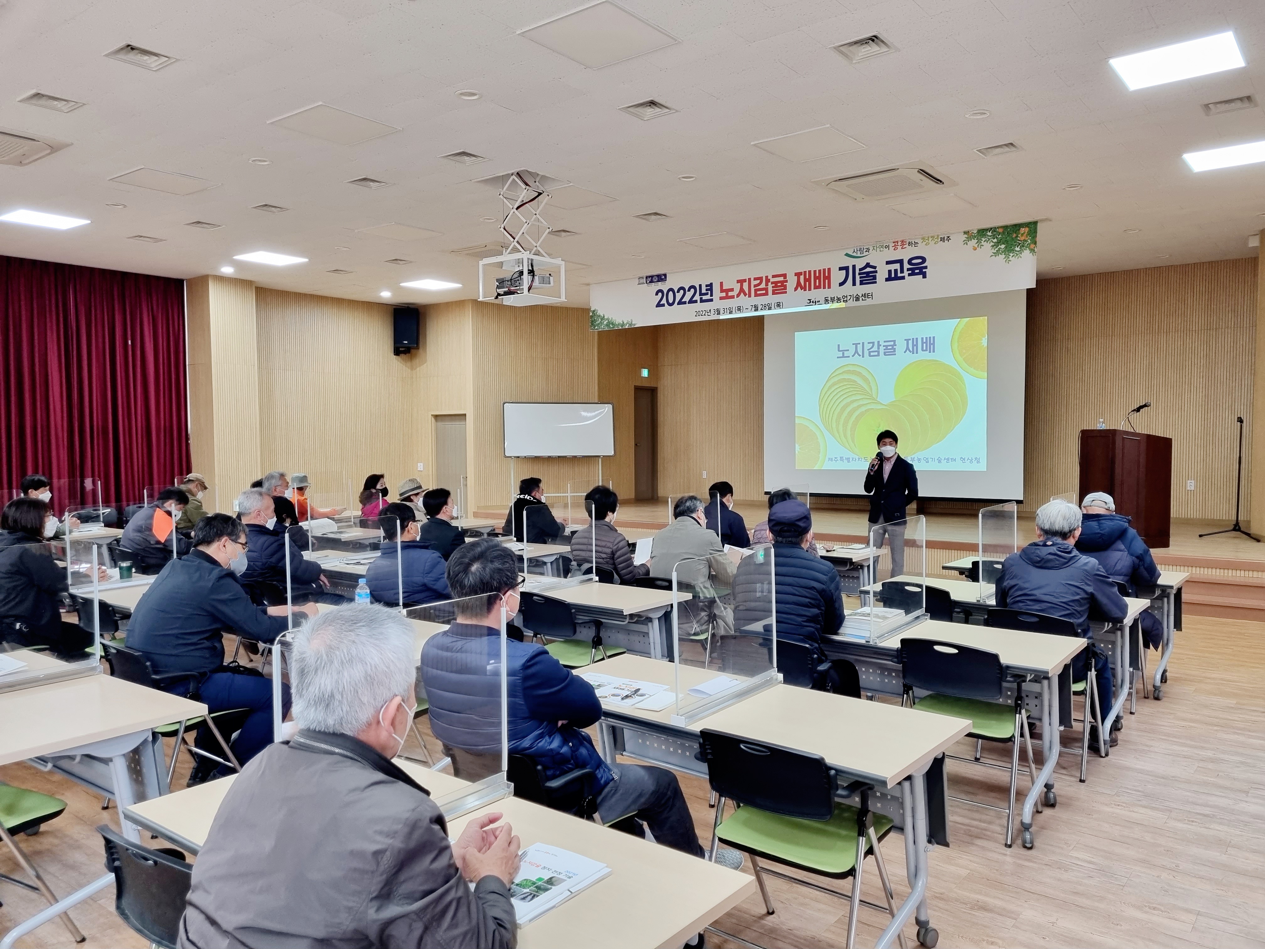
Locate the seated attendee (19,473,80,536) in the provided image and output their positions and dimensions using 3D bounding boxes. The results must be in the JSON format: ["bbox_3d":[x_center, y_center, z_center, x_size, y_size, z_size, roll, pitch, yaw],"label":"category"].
[{"bbox_3d":[-5.912,0.697,9.560,0.540,1.350,0.780,1,3,38],"label":"seated attendee"}]

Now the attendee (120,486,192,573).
[{"bbox_3d":[-3.762,0.751,7.874,0.570,1.270,0.850,2,3,37],"label":"attendee"}]

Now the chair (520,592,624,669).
[{"bbox_3d":[-0.381,1.084,5.577,0.540,0.825,0.575,1,3,35],"label":"chair"}]

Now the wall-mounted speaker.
[{"bbox_3d":[-3.850,-2.435,16.200,0.440,0.800,0.420,0,2,-6],"label":"wall-mounted speaker"}]

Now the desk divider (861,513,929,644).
[{"bbox_3d":[1.315,0.501,4.676,0.060,0.545,0.680,2,3,38],"label":"desk divider"}]

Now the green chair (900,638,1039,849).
[{"bbox_3d":[1.482,1.126,4.245,0.540,0.825,0.575,1,3,38],"label":"green chair"}]

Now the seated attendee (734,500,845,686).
[{"bbox_3d":[0.763,0.819,4.439,0.570,1.380,0.800,1,3,31],"label":"seated attendee"}]

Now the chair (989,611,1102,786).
[{"bbox_3d":[2.138,1.092,4.975,0.540,0.825,0.575,1,3,38],"label":"chair"}]

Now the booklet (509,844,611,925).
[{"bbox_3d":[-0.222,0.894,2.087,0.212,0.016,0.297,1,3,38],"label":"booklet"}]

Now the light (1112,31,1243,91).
[{"bbox_3d":[3.122,-2.352,5.441,0.600,0.050,0.600,1,3,38],"label":"light"}]

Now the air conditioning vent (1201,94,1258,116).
[{"bbox_3d":[3.955,-2.441,6.294,0.300,0.040,0.300,1,3,38],"label":"air conditioning vent"}]

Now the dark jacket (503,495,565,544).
[{"bbox_3d":[-0.957,0.521,9.151,0.570,0.660,0.550,2,3,39],"label":"dark jacket"}]

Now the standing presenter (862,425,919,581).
[{"bbox_3d":[2.231,0.440,8.204,0.480,1.670,0.360,1,3,33],"label":"standing presenter"}]

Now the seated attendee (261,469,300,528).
[{"bbox_3d":[-3.613,0.662,9.806,0.540,1.370,0.780,1,3,38],"label":"seated attendee"}]

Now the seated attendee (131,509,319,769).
[{"bbox_3d":[-1.903,0.819,4.558,0.560,1.290,0.880,1,3,38],"label":"seated attendee"}]

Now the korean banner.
[{"bbox_3d":[1.787,-2.320,11.651,6.030,0.670,0.030,1,3,38],"label":"korean banner"}]

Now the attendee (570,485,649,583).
[{"bbox_3d":[-0.144,0.757,6.989,0.560,1.360,0.800,1,3,38],"label":"attendee"}]

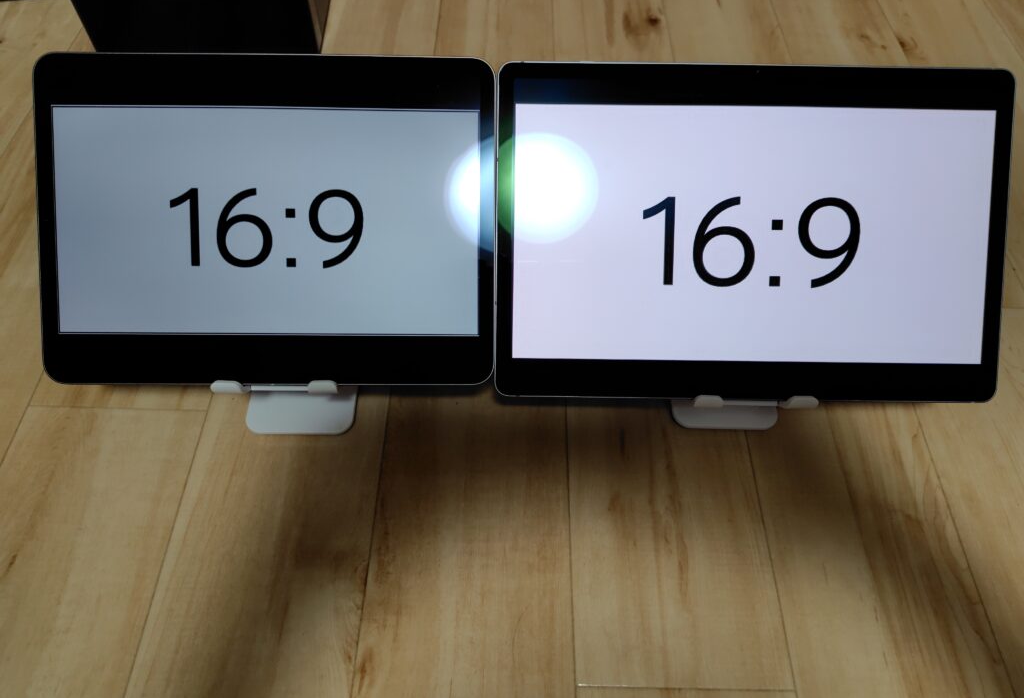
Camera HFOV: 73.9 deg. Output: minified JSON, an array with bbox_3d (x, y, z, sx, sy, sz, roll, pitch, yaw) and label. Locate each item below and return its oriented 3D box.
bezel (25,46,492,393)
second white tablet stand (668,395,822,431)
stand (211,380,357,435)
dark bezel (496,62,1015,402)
[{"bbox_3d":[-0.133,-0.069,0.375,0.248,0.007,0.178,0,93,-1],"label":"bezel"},{"bbox_3d":[0.139,-0.008,0.411,0.071,0.106,0.103,2,57,0],"label":"second white tablet stand"},{"bbox_3d":[-0.132,-0.013,0.405,0.071,0.112,0.100,0,57,-1],"label":"stand"},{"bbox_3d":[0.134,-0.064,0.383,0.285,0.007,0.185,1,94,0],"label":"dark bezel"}]

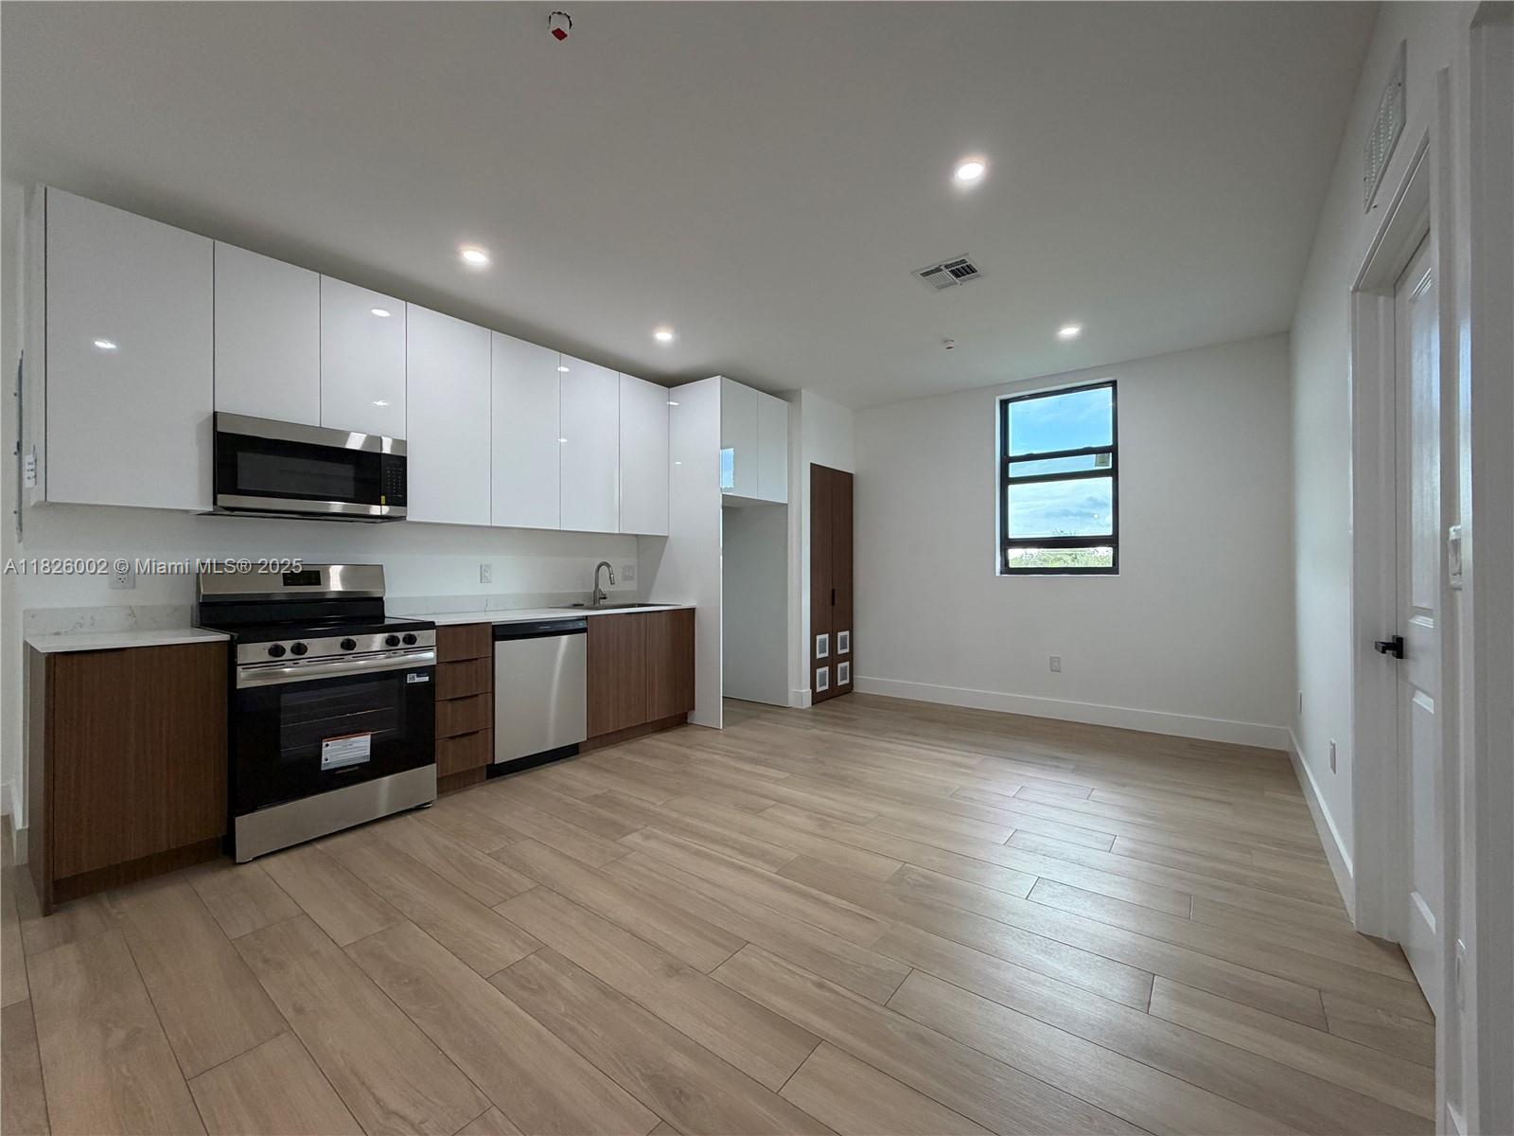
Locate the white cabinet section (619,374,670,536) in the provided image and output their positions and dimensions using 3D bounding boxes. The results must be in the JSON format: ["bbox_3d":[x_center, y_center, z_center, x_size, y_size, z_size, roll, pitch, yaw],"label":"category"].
[{"bbox_3d":[-0.952,-0.805,4.575,0.347,1.127,0.477,0,0,37],"label":"white cabinet section"}]

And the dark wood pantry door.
[{"bbox_3d":[0.670,0.142,5.497,0.041,2.043,0.750,0,0,37],"label":"dark wood pantry door"}]

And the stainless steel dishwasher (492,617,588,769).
[{"bbox_3d":[-1.459,0.713,3.704,0.604,0.816,0.609,0,0,37],"label":"stainless steel dishwasher"}]

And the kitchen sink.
[{"bbox_3d":[-0.983,0.371,4.330,0.425,0.198,0.720,0,0,37],"label":"kitchen sink"}]

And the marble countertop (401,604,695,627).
[{"bbox_3d":[-1.274,0.286,3.989,0.645,0.022,1.884,0,0,37],"label":"marble countertop"}]

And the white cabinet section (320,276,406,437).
[{"bbox_3d":[-2.062,-1.011,3.118,0.347,0.714,0.380,0,0,37],"label":"white cabinet section"}]

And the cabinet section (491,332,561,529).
[{"bbox_3d":[-1.527,-0.804,3.821,0.347,1.127,0.465,0,0,37],"label":"cabinet section"}]

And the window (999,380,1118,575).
[{"bbox_3d":[2.374,-0.660,4.835,0.851,1.441,0.087,0,0,37],"label":"window"}]

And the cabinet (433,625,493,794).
[{"bbox_3d":[-1.762,0.727,3.357,0.628,0.860,0.312,0,0,37],"label":"cabinet"}]

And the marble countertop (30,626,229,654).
[{"bbox_3d":[-2.477,0.285,2.410,0.645,0.022,0.485,0,0,37],"label":"marble countertop"}]

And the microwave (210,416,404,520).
[{"bbox_3d":[-2.200,-0.451,3.002,0.396,0.406,0.760,0,0,37],"label":"microwave"}]

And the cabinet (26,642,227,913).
[{"bbox_3d":[-2.479,0.726,2.418,0.628,0.860,0.489,0,0,37],"label":"cabinet"}]

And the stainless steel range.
[{"bbox_3d":[-2.068,0.567,2.910,0.705,1.178,0.767,0,0,37],"label":"stainless steel range"}]

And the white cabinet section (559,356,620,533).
[{"bbox_3d":[-1.241,-0.804,4.196,0.347,1.127,0.477,0,0,37],"label":"white cabinet section"}]

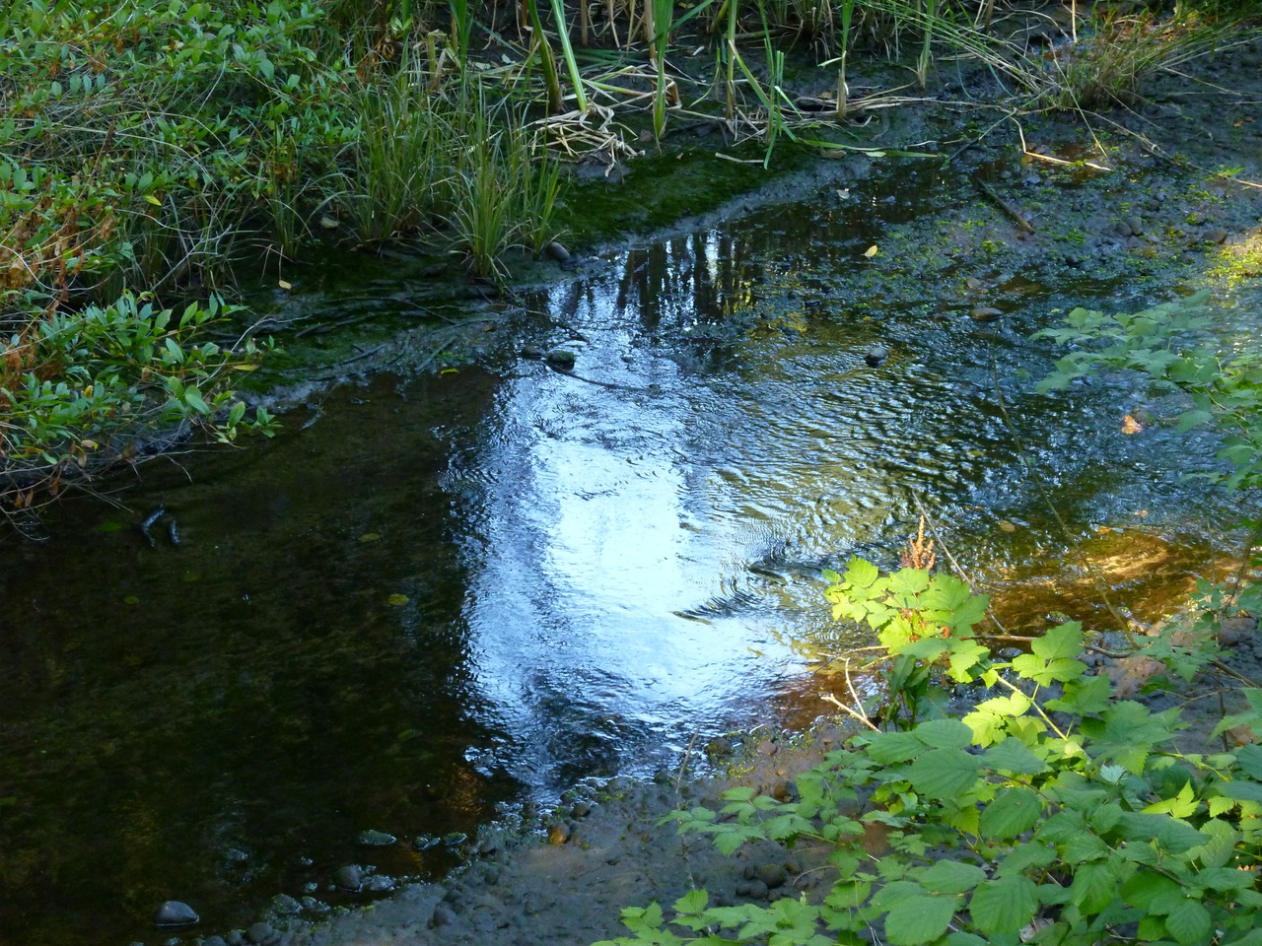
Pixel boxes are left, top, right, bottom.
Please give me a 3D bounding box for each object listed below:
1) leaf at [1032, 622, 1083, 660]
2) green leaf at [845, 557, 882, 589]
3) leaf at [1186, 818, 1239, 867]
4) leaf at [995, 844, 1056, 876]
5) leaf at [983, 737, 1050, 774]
[{"bbox_3d":[0.554,0.218,4.965,0.062,0.018,0.072,20,51,24],"label":"leaf"},{"bbox_3d":[0.306,0.132,5.039,0.048,0.018,0.059,-9,47,-5],"label":"green leaf"},{"bbox_3d":[0.700,0.445,4.600,0.060,0.016,0.072,0,55,6],"label":"leaf"},{"bbox_3d":[0.464,0.455,4.500,0.084,0.018,0.055,-19,43,-19],"label":"leaf"},{"bbox_3d":[0.468,0.345,4.664,0.080,0.018,0.071,0,33,-2],"label":"leaf"}]

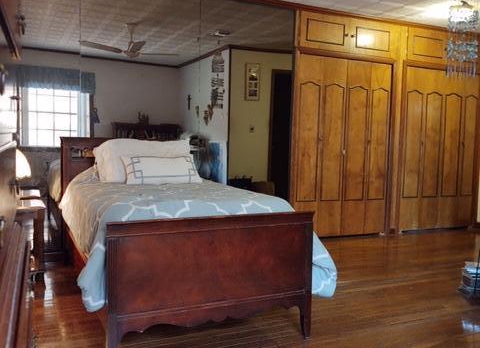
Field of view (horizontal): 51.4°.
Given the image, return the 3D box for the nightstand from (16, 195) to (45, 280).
[{"bbox_3d":[-1.732,0.488,3.813,0.450,0.525,0.500,-1,5,-26],"label":"nightstand"}]

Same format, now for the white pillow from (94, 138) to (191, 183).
[{"bbox_3d":[-0.778,-0.110,4.019,0.740,0.350,0.210,-1,-10,-26],"label":"white pillow"}]

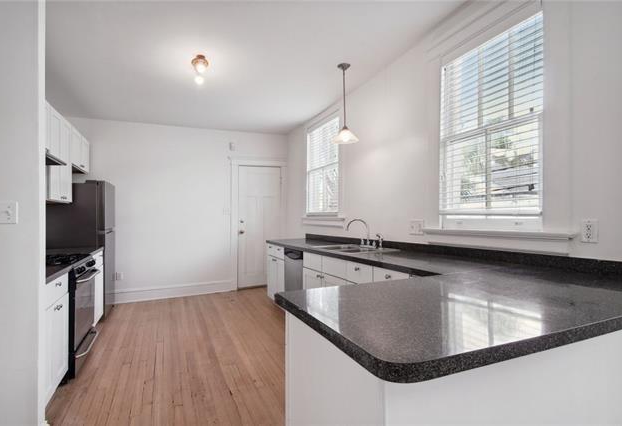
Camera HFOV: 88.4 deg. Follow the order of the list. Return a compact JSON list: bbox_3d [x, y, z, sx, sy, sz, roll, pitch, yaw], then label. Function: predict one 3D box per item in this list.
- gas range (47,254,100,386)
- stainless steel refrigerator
[{"bbox_3d":[-2.307,0.870,2.759,0.692,0.914,0.761,0,-1,-24],"label":"gas range"},{"bbox_3d":[-3.038,0.489,4.217,0.692,1.749,0.800,0,-1,-24],"label":"stainless steel refrigerator"}]

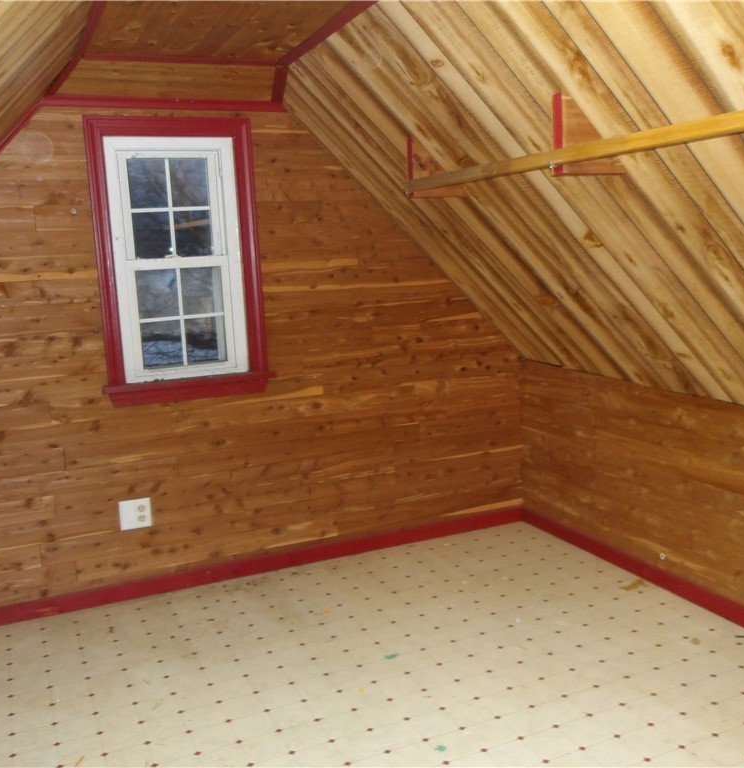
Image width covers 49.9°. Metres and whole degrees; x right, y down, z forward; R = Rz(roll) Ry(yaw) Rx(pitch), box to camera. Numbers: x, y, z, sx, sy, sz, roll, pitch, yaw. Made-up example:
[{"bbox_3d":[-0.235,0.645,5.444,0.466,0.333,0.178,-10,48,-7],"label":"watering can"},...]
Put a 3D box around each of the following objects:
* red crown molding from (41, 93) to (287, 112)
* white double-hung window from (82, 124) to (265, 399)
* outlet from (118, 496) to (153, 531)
[{"bbox_3d":[-0.746,-1.036,2.963,0.900,0.038,0.030,-6,9,-23],"label":"red crown molding"},{"bbox_3d":[-0.727,-0.467,3.063,0.640,1.065,0.090,-6,9,-23],"label":"white double-hung window"},{"bbox_3d":[-0.916,0.508,3.104,0.116,0.115,0.012,-6,9,-23],"label":"outlet"}]

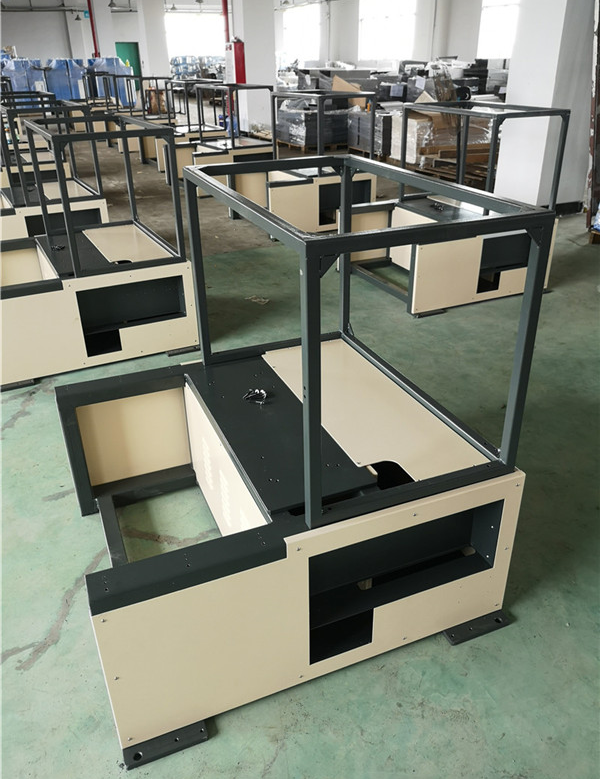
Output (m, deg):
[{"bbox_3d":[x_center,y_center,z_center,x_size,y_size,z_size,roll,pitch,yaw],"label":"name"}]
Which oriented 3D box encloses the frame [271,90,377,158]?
[{"bbox_3d":[0.210,-2.613,6.319,0.597,0.695,1.027,-15,31,-24],"label":"frame"}]

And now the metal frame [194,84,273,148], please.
[{"bbox_3d":[-0.855,-3.585,8.188,0.597,0.695,1.027,-17,32,-27],"label":"metal frame"}]

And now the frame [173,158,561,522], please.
[{"bbox_3d":[0.102,-0.246,1.864,0.597,0.695,1.027,-12,30,-19],"label":"frame"}]

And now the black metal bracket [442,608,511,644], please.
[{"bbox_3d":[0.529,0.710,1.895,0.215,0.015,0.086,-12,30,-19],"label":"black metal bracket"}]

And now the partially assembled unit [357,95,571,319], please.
[{"bbox_3d":[1.032,-1.357,4.484,1.148,1.221,1.105,-13,30,-21],"label":"partially assembled unit"}]

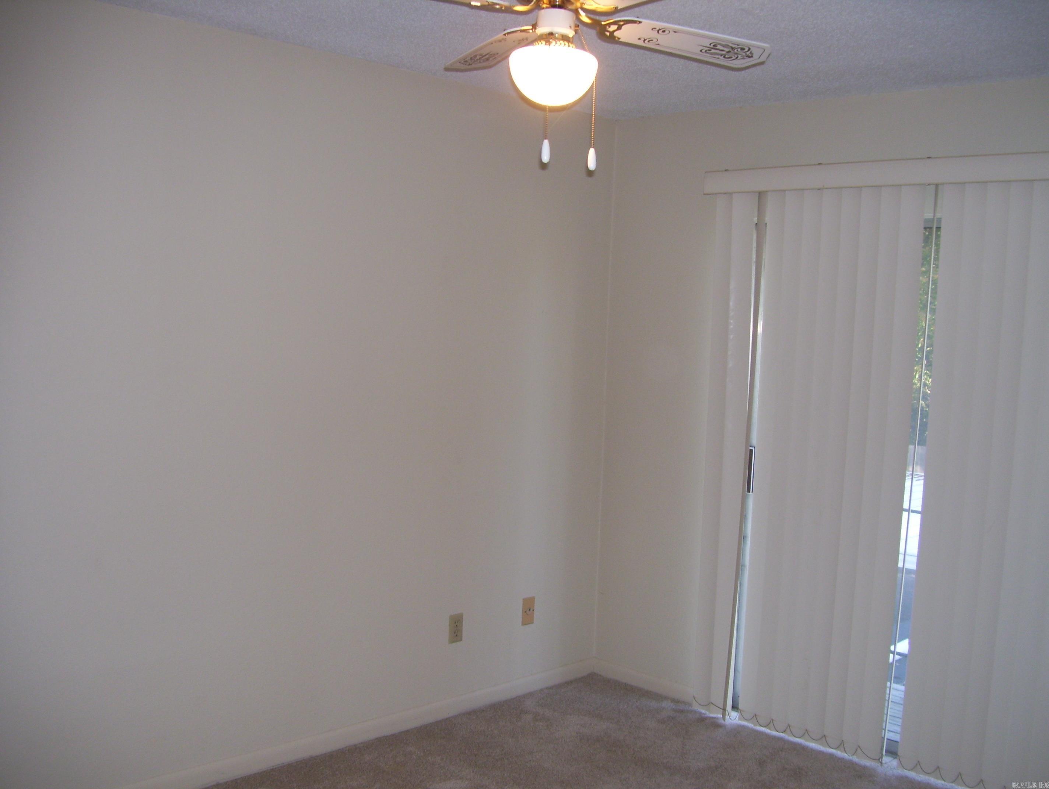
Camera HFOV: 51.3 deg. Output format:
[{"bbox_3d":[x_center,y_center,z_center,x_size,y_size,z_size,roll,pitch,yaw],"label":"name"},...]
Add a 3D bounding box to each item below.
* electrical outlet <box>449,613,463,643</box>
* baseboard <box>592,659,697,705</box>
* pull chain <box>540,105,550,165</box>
[{"bbox_3d":[-0.266,0.917,4.278,0.008,0.115,0.071,7,6,44],"label":"electrical outlet"},{"bbox_3d":[0.505,1.231,4.672,0.590,0.077,0.015,7,6,44],"label":"baseboard"},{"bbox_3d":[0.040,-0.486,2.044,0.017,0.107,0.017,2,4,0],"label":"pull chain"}]

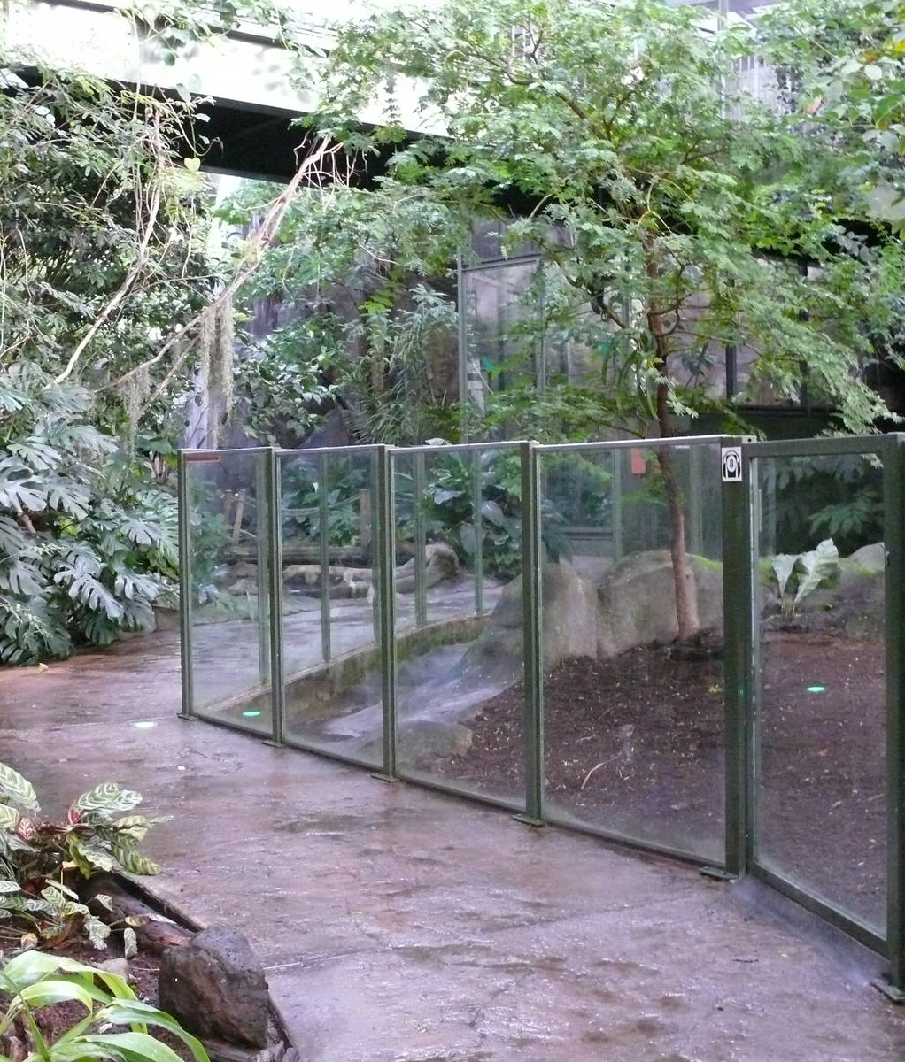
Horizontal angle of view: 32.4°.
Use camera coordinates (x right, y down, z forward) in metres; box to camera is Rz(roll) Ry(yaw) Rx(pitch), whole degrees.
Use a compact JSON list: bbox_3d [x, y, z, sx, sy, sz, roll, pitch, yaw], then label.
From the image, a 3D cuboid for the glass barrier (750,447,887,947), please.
[{"bbox_3d":[1.031,0.412,4.436,0.040,1.262,0.877,-1,2,-11],"label":"glass barrier"}]

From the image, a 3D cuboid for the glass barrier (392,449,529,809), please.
[{"bbox_3d":[0.012,0.355,6.200,0.040,1.384,0.898,-2,2,-35],"label":"glass barrier"}]

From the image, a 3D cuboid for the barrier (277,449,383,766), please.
[{"bbox_3d":[-0.559,0.325,7.034,0.040,1.392,0.912,-2,2,-34],"label":"barrier"}]

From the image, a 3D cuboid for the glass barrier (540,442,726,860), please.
[{"bbox_3d":[0.604,0.387,5.418,0.040,1.383,0.878,-2,3,-39],"label":"glass barrier"}]

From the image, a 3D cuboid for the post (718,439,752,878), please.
[{"bbox_3d":[0.919,0.414,5.053,0.070,1.420,0.085,-2,3,-39],"label":"post"}]

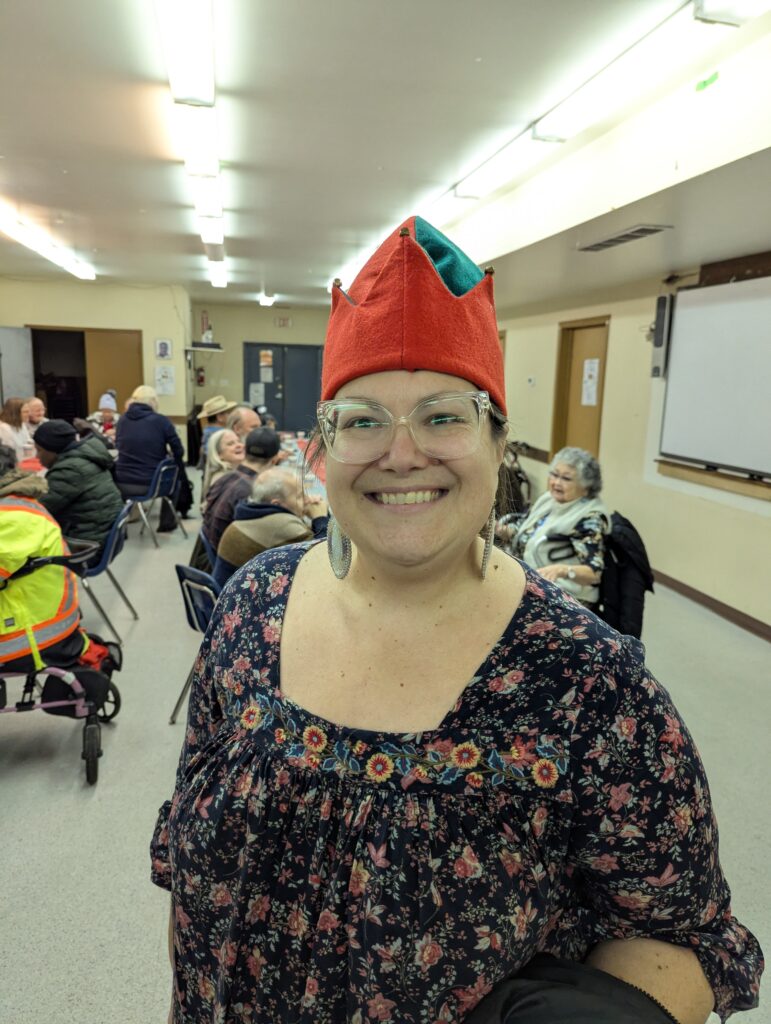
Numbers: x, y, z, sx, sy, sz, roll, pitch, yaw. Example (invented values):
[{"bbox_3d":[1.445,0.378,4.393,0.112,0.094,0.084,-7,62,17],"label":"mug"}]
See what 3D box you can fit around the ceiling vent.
[{"bbox_3d":[1.341,-1.577,4.144,0.215,0.025,0.850,-1,12,-12],"label":"ceiling vent"}]

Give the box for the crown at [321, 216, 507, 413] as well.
[{"bbox_3d":[0.026,-0.186,0.662,0.172,0.190,0.200,-2,-3,6],"label":"crown"}]

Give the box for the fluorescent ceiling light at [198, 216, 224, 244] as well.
[{"bbox_3d":[-1.471,-2.399,5.984,0.205,0.075,1.220,-1,12,-12],"label":"fluorescent ceiling light"}]

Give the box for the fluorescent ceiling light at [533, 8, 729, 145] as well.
[{"bbox_3d":[0.921,-1.707,2.825,0.180,0.085,1.220,-1,12,-12],"label":"fluorescent ceiling light"}]

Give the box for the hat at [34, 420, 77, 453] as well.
[{"bbox_3d":[-1.882,-0.425,4.064,0.225,0.185,0.195,-11,11,3],"label":"hat"}]

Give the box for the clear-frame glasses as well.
[{"bbox_3d":[0.021,-0.061,0.625,0.138,0.053,0.142,-4,-4,6],"label":"clear-frame glasses"}]

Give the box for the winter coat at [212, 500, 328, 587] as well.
[{"bbox_3d":[-0.495,0.239,3.324,0.500,0.600,0.520,-9,15,-41],"label":"winter coat"}]

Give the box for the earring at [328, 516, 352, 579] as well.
[{"bbox_3d":[-0.042,0.033,0.655,0.008,0.063,0.034,-13,13,-42],"label":"earring"}]

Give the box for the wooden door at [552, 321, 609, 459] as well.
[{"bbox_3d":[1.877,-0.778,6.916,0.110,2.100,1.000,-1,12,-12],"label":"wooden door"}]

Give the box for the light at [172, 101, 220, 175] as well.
[{"bbox_3d":[-0.964,-1.921,3.659,0.205,0.075,1.220,-1,12,-12],"label":"light"}]

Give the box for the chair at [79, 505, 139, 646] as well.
[{"bbox_3d":[-1.797,0.343,4.244,0.540,0.790,0.480,0,11,-7],"label":"chair"}]

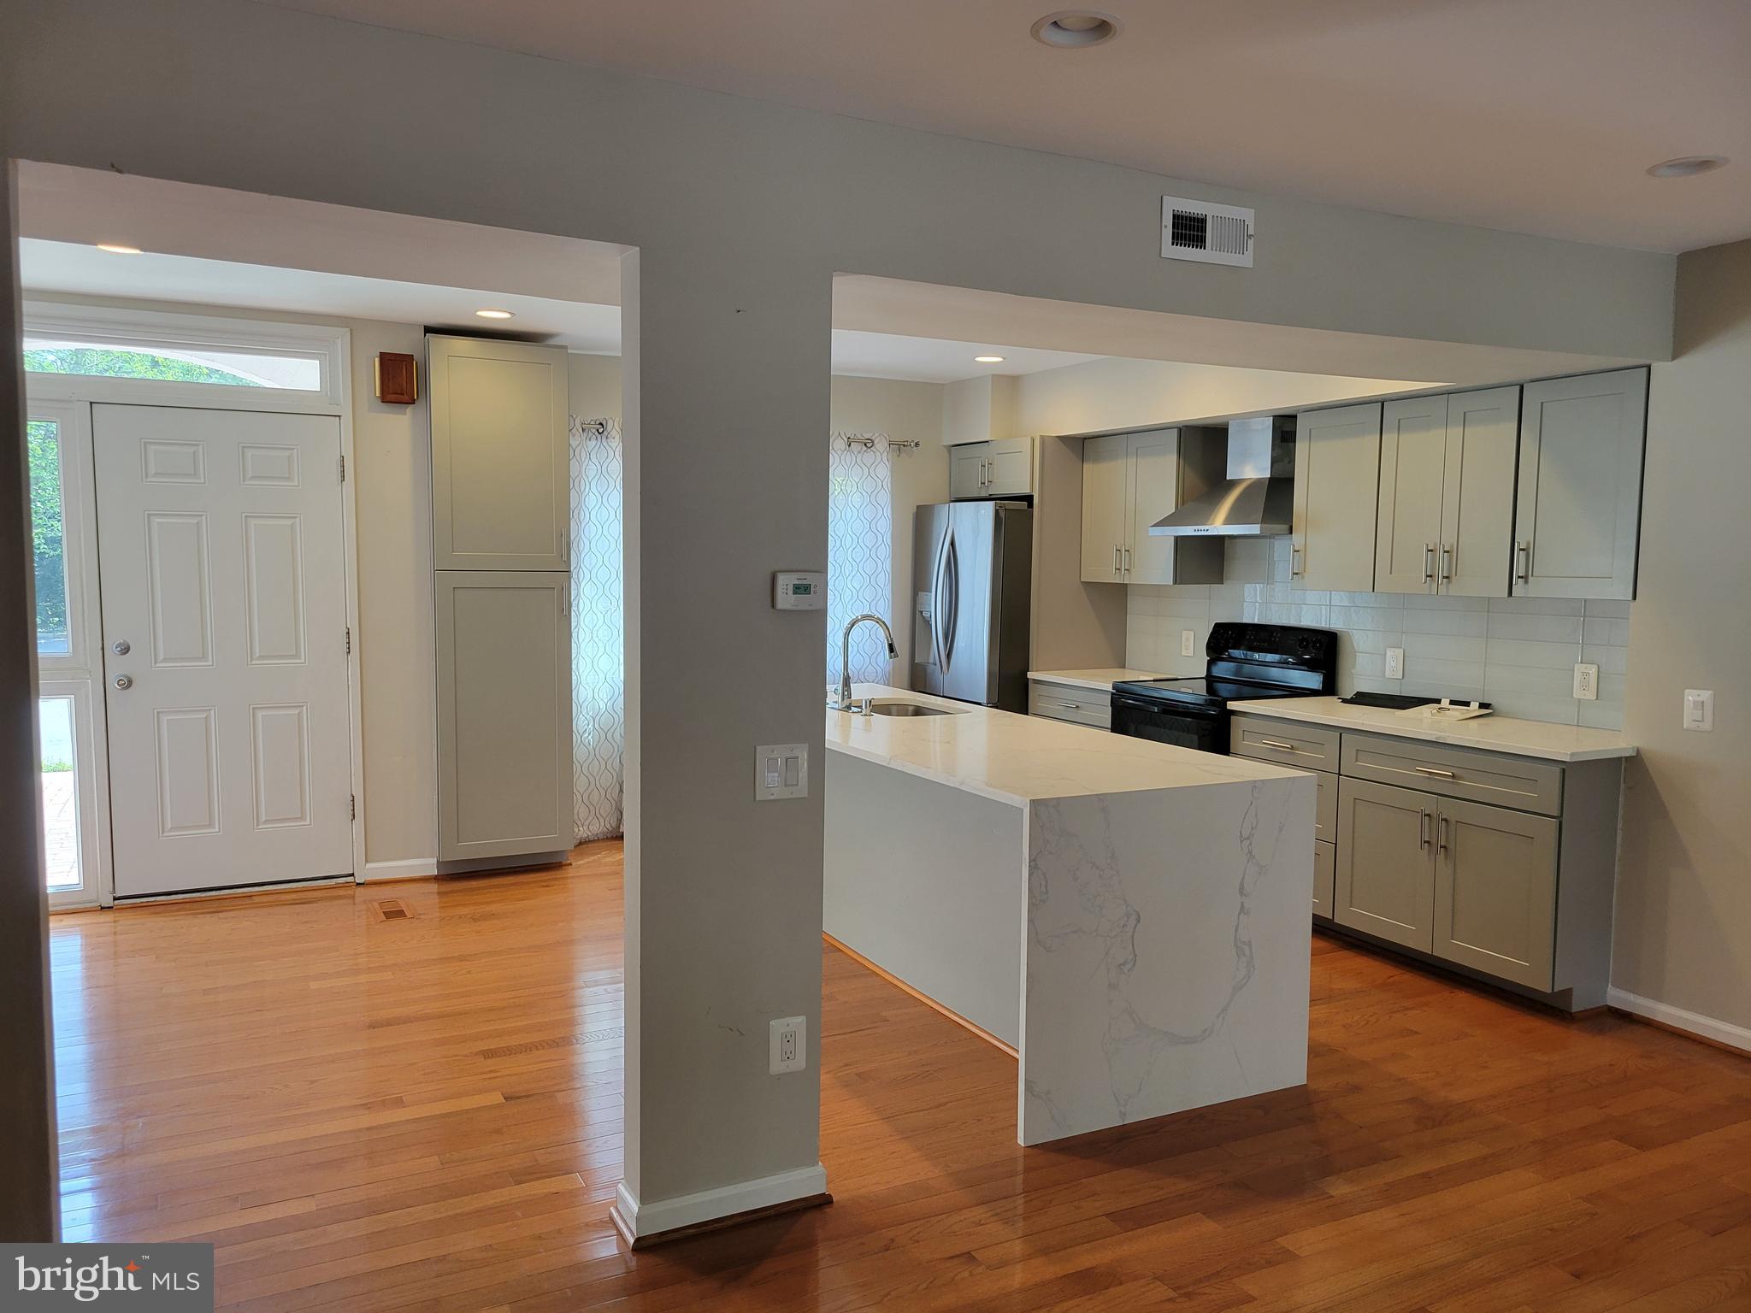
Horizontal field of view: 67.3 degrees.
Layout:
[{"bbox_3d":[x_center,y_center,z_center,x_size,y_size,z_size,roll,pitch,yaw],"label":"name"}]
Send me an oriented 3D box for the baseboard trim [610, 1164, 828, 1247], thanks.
[{"bbox_3d":[-0.340,1.193,2.929,0.465,0.070,0.175,-1,5,-26],"label":"baseboard trim"}]

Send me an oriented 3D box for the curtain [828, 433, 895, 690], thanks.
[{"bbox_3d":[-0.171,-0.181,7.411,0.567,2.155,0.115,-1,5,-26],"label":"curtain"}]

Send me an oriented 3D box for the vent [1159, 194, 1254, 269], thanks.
[{"bbox_3d":[0.844,-1.070,3.319,0.297,0.148,0.015,-2,5,-26],"label":"vent"}]

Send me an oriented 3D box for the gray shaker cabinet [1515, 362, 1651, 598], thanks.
[{"bbox_3d":[2.545,-0.579,4.563,0.330,0.755,0.455,-1,5,-26],"label":"gray shaker cabinet"}]

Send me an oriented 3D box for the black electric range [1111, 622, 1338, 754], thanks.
[{"bbox_3d":[1.591,0.455,6.079,0.687,1.179,0.772,-2,5,-26],"label":"black electric range"}]

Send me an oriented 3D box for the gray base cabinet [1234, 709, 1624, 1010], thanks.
[{"bbox_3d":[2.131,0.698,5.071,0.640,0.856,1.523,-2,5,-26],"label":"gray base cabinet"}]

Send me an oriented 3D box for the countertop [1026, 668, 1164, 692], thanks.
[{"bbox_3d":[1.271,0.117,6.752,0.658,0.033,0.742,-2,5,-26],"label":"countertop"}]

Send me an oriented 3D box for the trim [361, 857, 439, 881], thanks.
[{"bbox_3d":[-2.151,0.967,5.968,0.313,0.083,0.015,-2,5,-26],"label":"trim"}]

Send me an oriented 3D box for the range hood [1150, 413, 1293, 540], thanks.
[{"bbox_3d":[1.707,-0.818,6.050,0.509,0.529,0.753,-1,5,-26],"label":"range hood"}]

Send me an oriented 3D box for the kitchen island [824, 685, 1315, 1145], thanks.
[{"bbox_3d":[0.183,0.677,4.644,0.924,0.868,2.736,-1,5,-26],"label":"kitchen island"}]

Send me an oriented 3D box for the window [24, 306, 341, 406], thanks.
[{"bbox_3d":[-2.888,-1.227,5.447,1.270,0.337,0.093,-1,5,-26],"label":"window"}]

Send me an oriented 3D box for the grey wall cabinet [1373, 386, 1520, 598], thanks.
[{"bbox_3d":[2.281,-0.616,5.042,0.327,0.752,0.625,-2,5,-26],"label":"grey wall cabinet"}]

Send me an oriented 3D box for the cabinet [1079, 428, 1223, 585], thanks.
[{"bbox_3d":[1.436,-0.760,6.804,0.330,0.759,0.785,-1,5,-26],"label":"cabinet"}]

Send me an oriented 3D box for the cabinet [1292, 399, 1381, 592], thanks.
[{"bbox_3d":[2.055,-0.655,5.555,0.330,0.758,0.458,-1,5,-26],"label":"cabinet"}]

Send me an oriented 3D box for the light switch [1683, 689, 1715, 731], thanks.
[{"bbox_3d":[2.583,0.171,4.126,0.010,0.128,0.089,-2,5,-26],"label":"light switch"}]

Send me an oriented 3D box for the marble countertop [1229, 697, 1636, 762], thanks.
[{"bbox_3d":[2.139,0.257,5.012,0.653,0.033,1.582,-2,5,-26],"label":"marble countertop"}]

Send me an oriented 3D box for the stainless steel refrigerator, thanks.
[{"bbox_3d":[0.763,0.034,7.484,0.843,1.789,0.888,-2,5,-26],"label":"stainless steel refrigerator"}]

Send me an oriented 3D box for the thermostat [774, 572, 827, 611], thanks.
[{"bbox_3d":[-0.168,-0.142,2.880,0.115,0.080,0.031,-2,5,-26],"label":"thermostat"}]

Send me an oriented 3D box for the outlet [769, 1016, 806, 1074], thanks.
[{"bbox_3d":[-0.190,0.864,2.917,0.081,0.118,0.012,-1,5,-26],"label":"outlet"}]

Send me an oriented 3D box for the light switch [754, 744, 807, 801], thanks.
[{"bbox_3d":[-0.202,0.252,2.865,0.120,0.118,0.012,-1,5,-26],"label":"light switch"}]

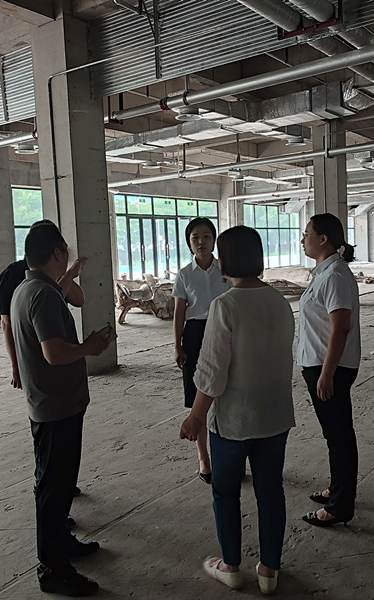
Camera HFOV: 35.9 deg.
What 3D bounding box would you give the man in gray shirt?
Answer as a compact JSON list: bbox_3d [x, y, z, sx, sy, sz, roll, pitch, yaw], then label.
[{"bbox_3d":[-0.576,0.476,2.689,0.460,1.654,0.500,-4,5,-13],"label":"man in gray shirt"}]

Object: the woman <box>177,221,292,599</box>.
[{"bbox_3d":[0.201,0.481,2.570,0.520,1.593,0.350,-4,5,-12],"label":"woman"}]

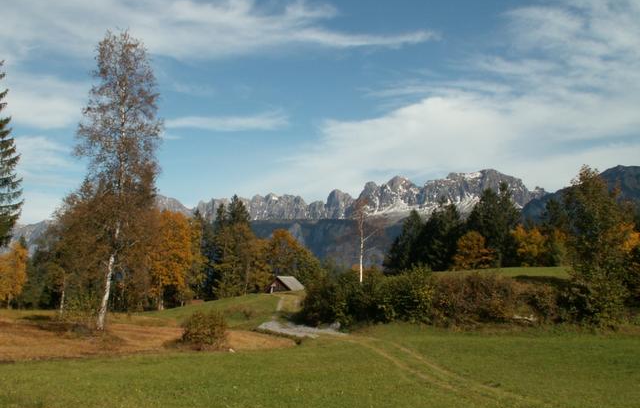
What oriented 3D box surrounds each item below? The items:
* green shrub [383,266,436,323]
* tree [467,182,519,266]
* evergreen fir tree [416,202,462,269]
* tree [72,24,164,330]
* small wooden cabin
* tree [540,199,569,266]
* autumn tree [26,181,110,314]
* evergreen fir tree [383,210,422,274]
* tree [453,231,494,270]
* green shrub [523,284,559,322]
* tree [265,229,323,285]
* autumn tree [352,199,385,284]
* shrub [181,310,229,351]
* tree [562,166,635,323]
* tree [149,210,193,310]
[{"bbox_3d":[7.330,7.412,53.000,4.310,4.590,4.310,0,-5,0],"label":"green shrub"},{"bbox_3d":[27.191,3.342,102.000,8.200,13.580,8.200,0,-6,0],"label":"tree"},{"bbox_3d":[18.467,5.146,100.000,7.110,10.820,7.110,0,-6,0],"label":"evergreen fir tree"},{"bbox_3d":[-12.767,-1.721,41.000,5.580,19.190,5.580,0,-6,0],"label":"tree"},{"bbox_3d":[-5.758,13.435,108.000,5.200,2.900,5.500,-3,-6,27],"label":"small wooden cabin"},{"bbox_3d":[39.862,4.845,110.000,4.880,11.560,4.880,0,-5,0],"label":"tree"},{"bbox_3d":[-20.987,3.570,54.000,7.010,11.160,7.010,0,-6,0],"label":"autumn tree"},{"bbox_3d":[13.058,6.001,100.000,6.180,10.040,6.180,0,-6,0],"label":"evergreen fir tree"},{"bbox_3d":[22.535,6.817,95.000,6.170,5.860,6.170,0,-6,0],"label":"tree"},{"bbox_3d":[17.719,7.915,52.000,2.850,3.210,2.850,0,-5,0],"label":"green shrub"},{"bbox_3d":[-4.709,9.686,115.000,9.650,10.660,9.650,0,-5,0],"label":"tree"},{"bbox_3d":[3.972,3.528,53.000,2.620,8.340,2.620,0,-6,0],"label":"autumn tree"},{"bbox_3d":[-6.426,7.038,36.000,2.640,2.230,2.640,0,-5,0],"label":"shrub"},{"bbox_3d":[22.810,3.358,53.000,5.850,12.860,5.850,0,-5,0],"label":"tree"},{"bbox_3d":[-16.523,6.242,72.000,5.120,11.090,5.120,0,-6,0],"label":"tree"}]

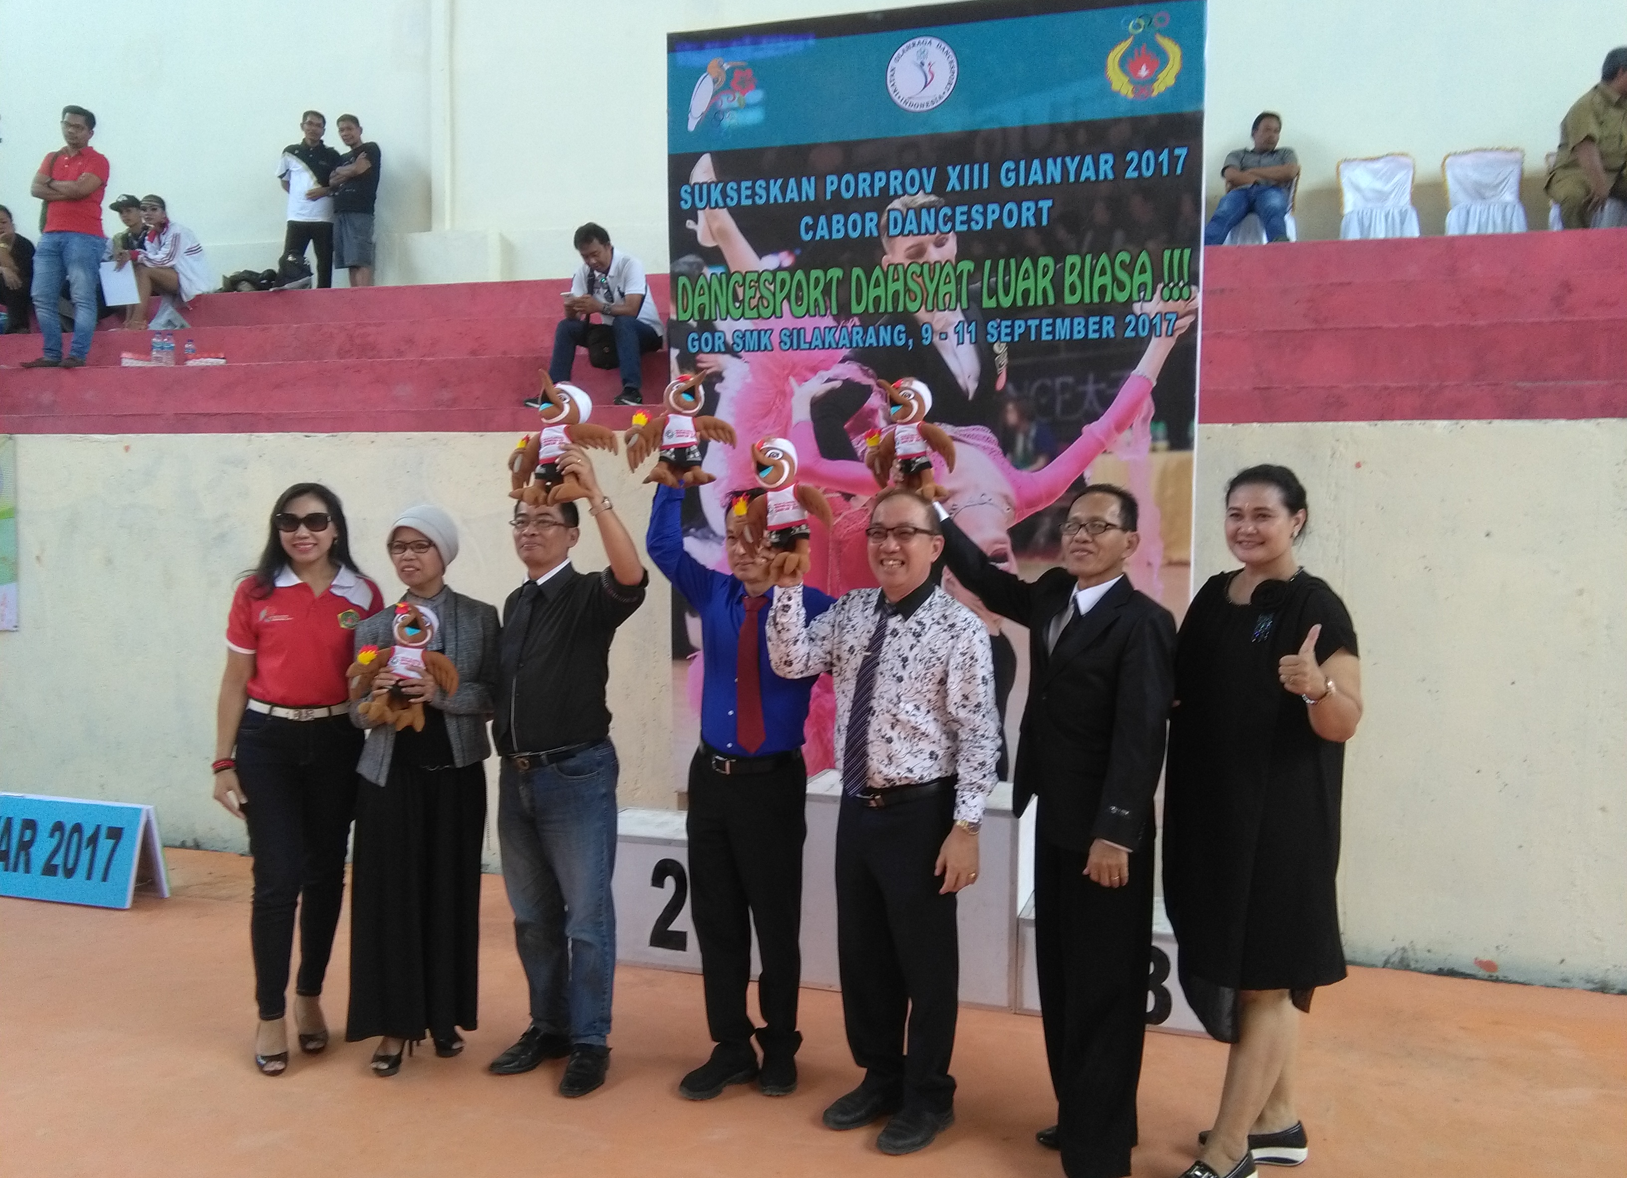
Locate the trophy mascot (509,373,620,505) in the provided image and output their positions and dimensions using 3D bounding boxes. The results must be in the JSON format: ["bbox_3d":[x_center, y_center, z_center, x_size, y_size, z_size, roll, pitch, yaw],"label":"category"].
[{"bbox_3d":[-0.671,-0.403,3.520,0.300,0.355,0.200,1,3,14],"label":"trophy mascot"}]

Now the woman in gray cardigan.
[{"bbox_3d":[-1.127,0.563,3.796,0.450,1.600,0.400,0,2,-7],"label":"woman in gray cardigan"}]

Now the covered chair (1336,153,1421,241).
[{"bbox_3d":[3.814,-2.556,8.865,0.480,0.890,0.500,1,2,17],"label":"covered chair"}]

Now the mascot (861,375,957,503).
[{"bbox_3d":[0.265,-0.415,3.630,0.260,0.340,0.180,-4,3,27],"label":"mascot"}]

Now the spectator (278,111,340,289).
[{"bbox_3d":[-4.204,-3.137,10.979,0.480,1.660,0.340,0,2,-14],"label":"spectator"}]

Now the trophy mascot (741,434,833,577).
[{"bbox_3d":[-0.067,-0.197,3.220,0.240,0.350,0.190,1,3,15],"label":"trophy mascot"}]

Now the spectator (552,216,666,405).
[{"bbox_3d":[-1.173,-1.488,7.160,0.560,1.038,0.750,2,3,22],"label":"spectator"}]

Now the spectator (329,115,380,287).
[{"bbox_3d":[-3.767,-3.072,10.846,0.460,1.650,0.340,2,4,24],"label":"spectator"}]

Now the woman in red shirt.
[{"bbox_3d":[-1.490,0.527,3.824,0.480,1.660,0.340,0,2,-18],"label":"woman in red shirt"}]

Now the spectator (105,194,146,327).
[{"bbox_3d":[-5.054,-2.373,9.732,0.460,1.084,0.700,2,3,22],"label":"spectator"}]

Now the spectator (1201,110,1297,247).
[{"bbox_3d":[2.964,-2.720,8.910,0.580,1.180,0.850,2,2,19],"label":"spectator"}]

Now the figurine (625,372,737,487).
[{"bbox_3d":[-0.358,-0.427,3.550,0.310,0.315,0.200,0,3,-6],"label":"figurine"}]

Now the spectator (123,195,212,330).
[{"bbox_3d":[-4.744,-2.360,9.637,0.480,1.072,0.720,2,4,24],"label":"spectator"}]

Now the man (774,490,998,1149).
[{"bbox_3d":[0.188,0.576,3.441,0.600,1.680,0.440,2,4,24],"label":"man"}]

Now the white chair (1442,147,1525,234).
[{"bbox_3d":[4.426,-2.541,8.679,0.480,0.890,0.500,1,2,17],"label":"white chair"}]

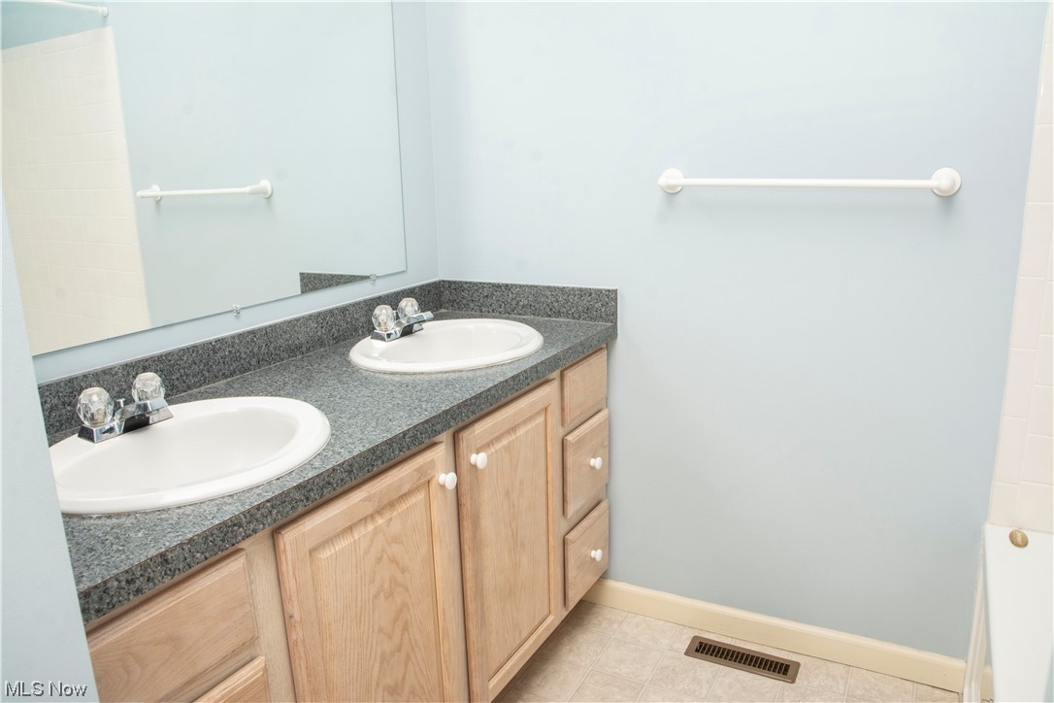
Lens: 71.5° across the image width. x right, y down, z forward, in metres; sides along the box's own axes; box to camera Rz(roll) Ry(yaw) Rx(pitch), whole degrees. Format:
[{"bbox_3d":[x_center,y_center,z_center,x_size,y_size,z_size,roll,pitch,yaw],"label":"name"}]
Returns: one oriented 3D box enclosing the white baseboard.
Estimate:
[{"bbox_3d":[0.612,0.759,2.023,1.033,0.080,0.016,5,15,26],"label":"white baseboard"}]

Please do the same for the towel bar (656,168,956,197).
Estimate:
[{"bbox_3d":[0.620,-0.390,1.683,0.665,0.061,0.075,7,16,26],"label":"towel bar"}]

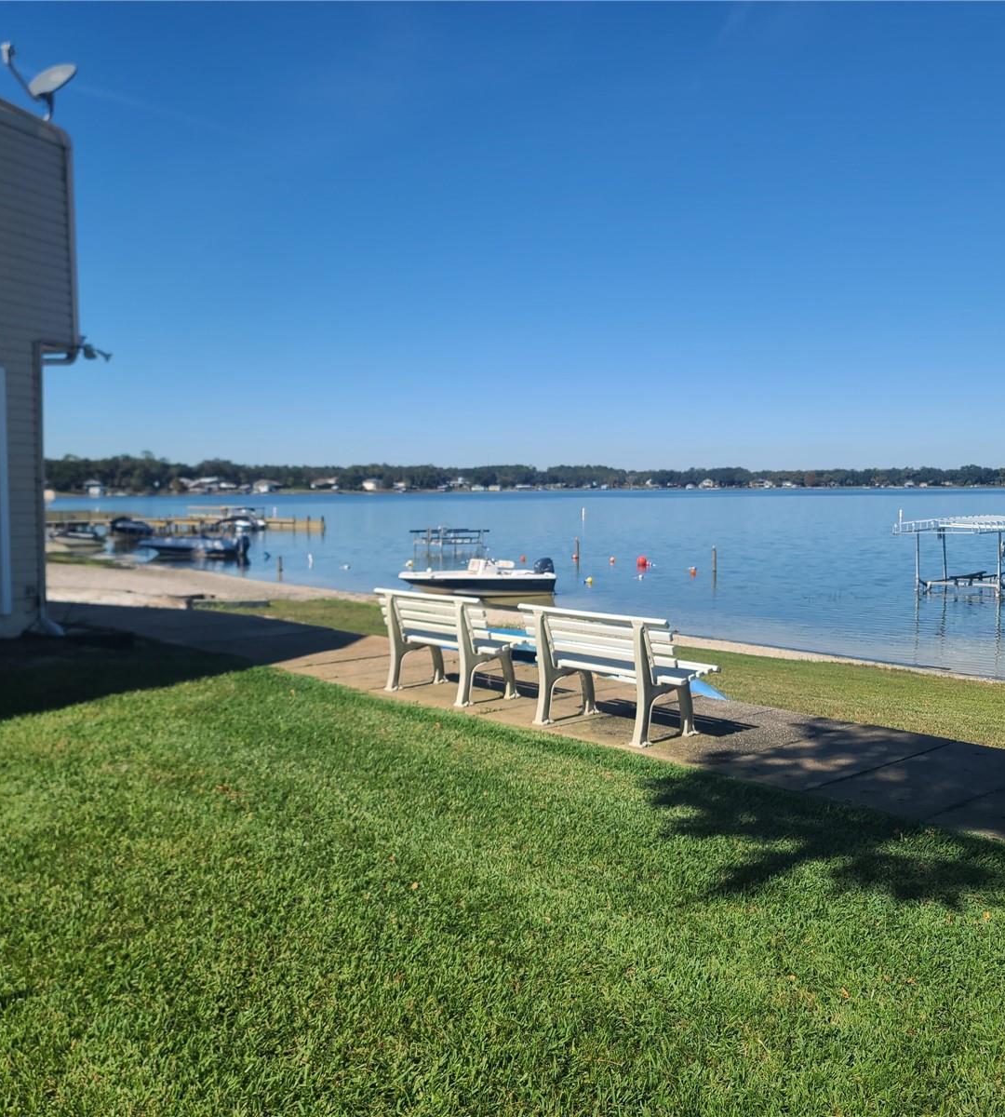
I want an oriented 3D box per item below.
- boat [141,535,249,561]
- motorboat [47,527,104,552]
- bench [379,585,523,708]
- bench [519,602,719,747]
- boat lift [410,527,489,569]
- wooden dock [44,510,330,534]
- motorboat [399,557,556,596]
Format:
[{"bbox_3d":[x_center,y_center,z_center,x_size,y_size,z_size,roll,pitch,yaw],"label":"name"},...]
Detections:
[{"bbox_3d":[-17.100,-0.709,60.293,6.100,1.350,2.200,-1,4,-17],"label":"boat"},{"bbox_3d":[-28.000,-1.431,69.866,4.100,1.280,1.800,-3,5,-38],"label":"motorboat"},{"bbox_3d":[-0.405,0.645,8.284,0.548,0.795,1.312,-3,5,-41],"label":"bench"},{"bbox_3d":[0.734,0.728,7.083,0.548,0.795,1.312,-3,5,-41],"label":"bench"},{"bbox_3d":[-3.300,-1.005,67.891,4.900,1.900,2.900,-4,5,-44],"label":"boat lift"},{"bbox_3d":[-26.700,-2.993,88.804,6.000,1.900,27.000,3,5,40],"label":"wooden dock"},{"bbox_3d":[-0.850,0.672,38.737,5.900,1.450,2.300,-2,4,-25],"label":"motorboat"}]

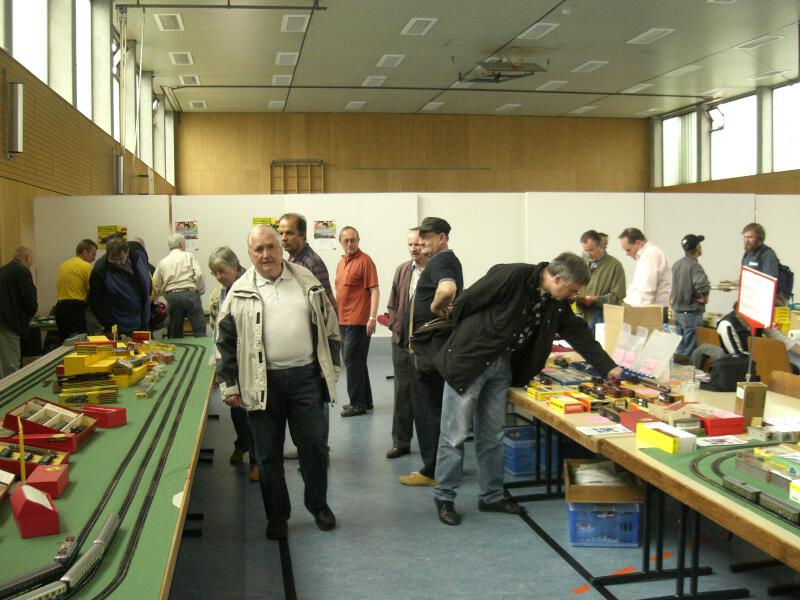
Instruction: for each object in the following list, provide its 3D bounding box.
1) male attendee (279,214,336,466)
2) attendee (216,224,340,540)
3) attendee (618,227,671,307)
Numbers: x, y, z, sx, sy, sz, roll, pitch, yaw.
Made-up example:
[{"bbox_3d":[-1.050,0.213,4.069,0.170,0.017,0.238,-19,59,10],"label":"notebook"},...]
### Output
[{"bbox_3d":[-0.705,0.263,6.620,0.360,1.842,0.500,-3,4,-30],"label":"male attendee"},{"bbox_3d":[-0.693,0.447,5.050,0.700,1.745,0.450,-1,4,-5],"label":"attendee"},{"bbox_3d":[2.222,0.217,7.950,0.480,1.760,0.500,-2,4,-14],"label":"attendee"}]

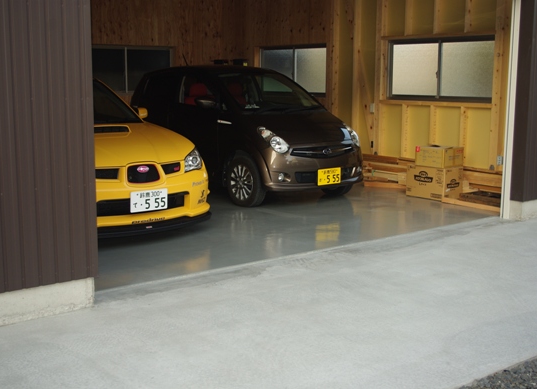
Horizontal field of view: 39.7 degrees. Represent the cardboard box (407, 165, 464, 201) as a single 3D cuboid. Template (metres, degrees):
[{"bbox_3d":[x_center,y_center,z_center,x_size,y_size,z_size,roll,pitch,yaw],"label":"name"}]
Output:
[{"bbox_3d":[1.945,-0.149,8.703,0.345,0.376,0.540,-7,12,-38],"label":"cardboard box"}]

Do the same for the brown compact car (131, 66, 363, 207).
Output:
[{"bbox_3d":[-0.382,-0.813,9.158,1.475,1.520,3.395,-7,12,-37],"label":"brown compact car"}]

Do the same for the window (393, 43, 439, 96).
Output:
[{"bbox_3d":[1.841,-1.569,9.356,0.040,0.650,0.760,-7,12,-37],"label":"window"}]

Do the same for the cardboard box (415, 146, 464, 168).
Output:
[{"bbox_3d":[1.993,-0.442,8.643,0.360,0.221,0.410,-7,12,-39],"label":"cardboard box"}]

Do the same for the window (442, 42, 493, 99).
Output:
[{"bbox_3d":[2.342,-1.469,8.752,0.040,0.650,0.770,-7,12,-37],"label":"window"}]

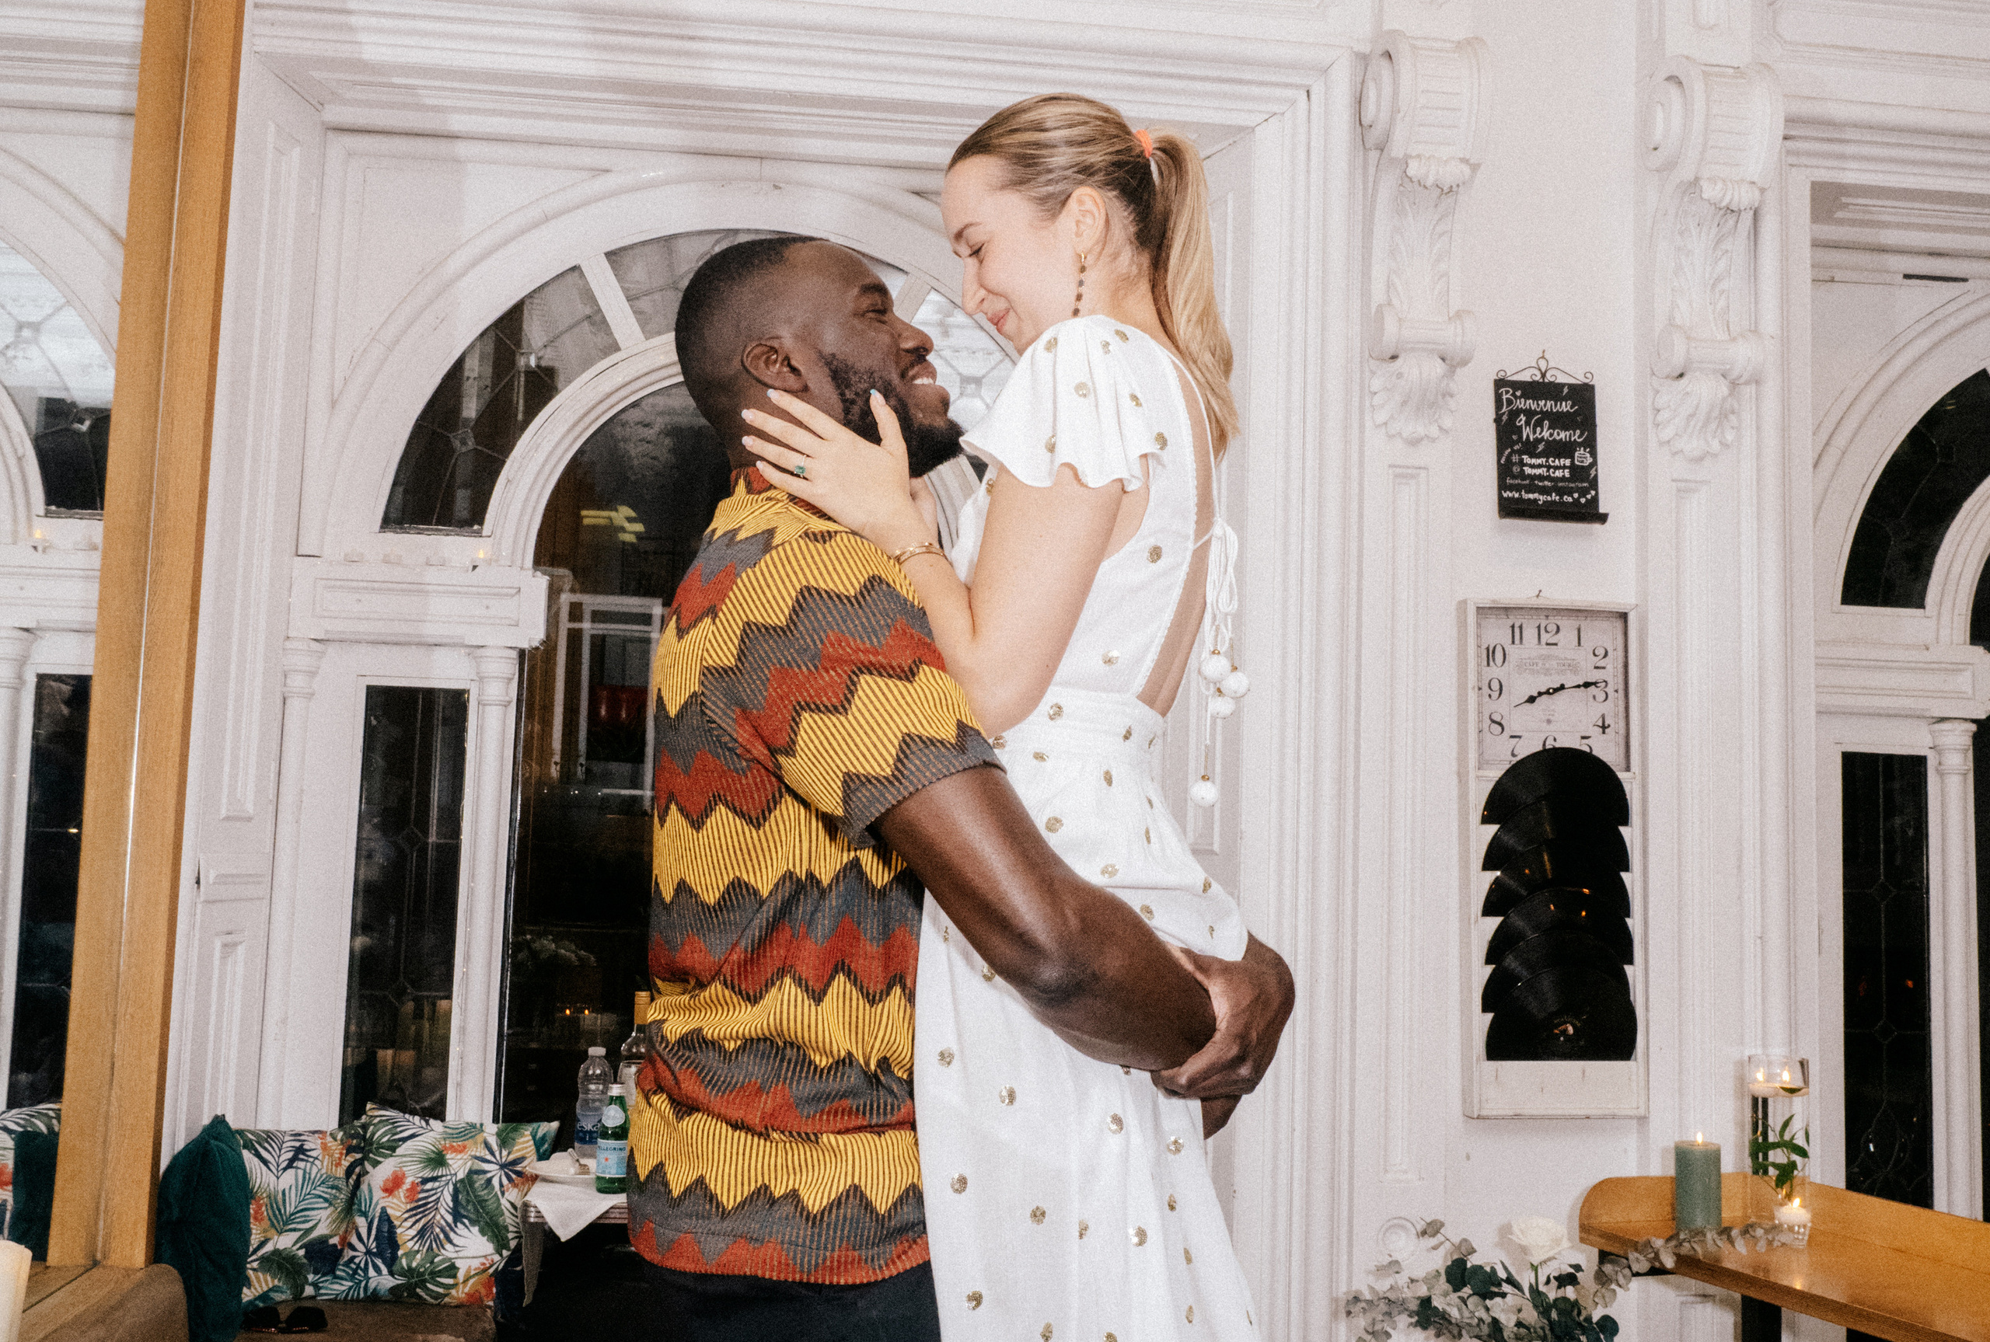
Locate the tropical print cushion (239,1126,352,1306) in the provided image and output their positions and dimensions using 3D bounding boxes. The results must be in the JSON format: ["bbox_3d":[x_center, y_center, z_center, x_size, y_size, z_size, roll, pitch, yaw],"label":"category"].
[{"bbox_3d":[-1.254,0.958,3.250,0.380,0.340,0.130,2,-17,-7],"label":"tropical print cushion"}]

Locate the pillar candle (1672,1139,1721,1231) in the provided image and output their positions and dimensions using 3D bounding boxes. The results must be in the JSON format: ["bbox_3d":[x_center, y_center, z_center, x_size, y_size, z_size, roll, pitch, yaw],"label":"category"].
[{"bbox_3d":[1.254,0.919,3.279,0.078,0.144,0.078,2,-5,-6],"label":"pillar candle"}]

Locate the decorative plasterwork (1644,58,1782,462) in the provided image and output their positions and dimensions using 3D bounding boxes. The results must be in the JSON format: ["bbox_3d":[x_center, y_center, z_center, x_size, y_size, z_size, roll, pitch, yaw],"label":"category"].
[{"bbox_3d":[1.418,-0.809,3.631,0.188,0.770,0.190,2,-5,-6],"label":"decorative plasterwork"}]

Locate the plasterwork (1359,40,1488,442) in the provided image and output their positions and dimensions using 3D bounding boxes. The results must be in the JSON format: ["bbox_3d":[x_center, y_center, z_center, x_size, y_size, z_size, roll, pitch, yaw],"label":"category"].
[{"bbox_3d":[0.844,-0.842,3.571,0.186,0.775,0.190,2,-5,-6],"label":"plasterwork"}]

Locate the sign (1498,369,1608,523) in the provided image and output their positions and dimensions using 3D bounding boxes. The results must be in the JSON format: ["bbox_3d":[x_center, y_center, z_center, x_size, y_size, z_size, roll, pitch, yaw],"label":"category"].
[{"bbox_3d":[1.120,-0.466,3.716,0.222,0.327,0.045,2,-5,-6],"label":"sign"}]

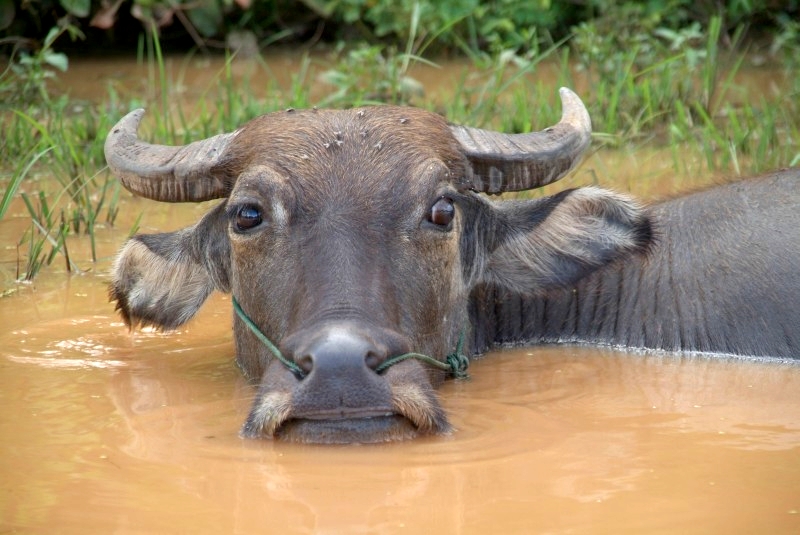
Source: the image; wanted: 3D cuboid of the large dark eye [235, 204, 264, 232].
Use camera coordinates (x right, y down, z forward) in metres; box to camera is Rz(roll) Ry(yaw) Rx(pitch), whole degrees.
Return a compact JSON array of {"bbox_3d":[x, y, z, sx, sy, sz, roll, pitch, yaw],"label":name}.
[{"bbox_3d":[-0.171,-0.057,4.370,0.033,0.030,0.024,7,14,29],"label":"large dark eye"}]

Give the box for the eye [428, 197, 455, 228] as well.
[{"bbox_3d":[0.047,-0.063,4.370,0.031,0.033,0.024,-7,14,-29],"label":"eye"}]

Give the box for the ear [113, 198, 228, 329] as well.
[{"bbox_3d":[-0.265,-0.004,4.470,0.140,0.135,0.090,3,12,15],"label":"ear"}]

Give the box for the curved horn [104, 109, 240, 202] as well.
[{"bbox_3d":[-0.264,-0.130,4.490,0.155,0.088,0.115,0,12,0],"label":"curved horn"}]

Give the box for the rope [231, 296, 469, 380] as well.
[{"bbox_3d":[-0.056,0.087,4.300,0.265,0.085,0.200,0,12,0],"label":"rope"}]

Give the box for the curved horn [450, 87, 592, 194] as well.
[{"bbox_3d":[0.141,-0.147,4.490,0.162,0.103,0.120,0,12,0],"label":"curved horn"}]

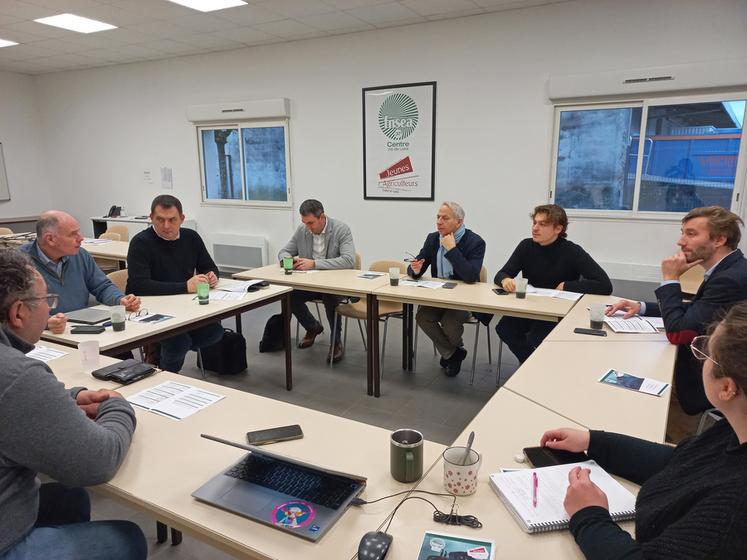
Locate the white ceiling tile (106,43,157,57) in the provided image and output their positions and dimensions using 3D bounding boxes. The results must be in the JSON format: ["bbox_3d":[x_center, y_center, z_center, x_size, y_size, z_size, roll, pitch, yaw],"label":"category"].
[{"bbox_3d":[-3.052,-2.961,6.965,0.600,0.020,0.600,6,13,28],"label":"white ceiling tile"}]

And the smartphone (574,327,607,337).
[{"bbox_3d":[1.049,0.250,2.602,0.150,0.009,0.075,6,13,30],"label":"smartphone"}]

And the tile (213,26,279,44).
[{"bbox_3d":[-1.475,-2.784,6.115,0.600,0.020,0.600,6,13,28],"label":"tile"}]

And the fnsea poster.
[{"bbox_3d":[0.274,-1.535,6.090,0.900,1.260,0.030,5,13,27],"label":"fnsea poster"}]

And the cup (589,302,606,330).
[{"bbox_3d":[1.138,0.184,2.717,0.078,0.124,0.078,6,14,28],"label":"cup"}]

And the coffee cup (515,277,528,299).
[{"bbox_3d":[0.941,0.054,3.425,0.077,0.118,0.077,0,12,0],"label":"coffee cup"}]

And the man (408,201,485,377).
[{"bbox_3d":[0.544,0.083,3.986,0.530,1.280,0.700,8,15,37],"label":"man"}]

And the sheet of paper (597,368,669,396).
[{"bbox_3d":[0.963,0.377,1.990,0.212,0.003,0.150,11,16,44],"label":"sheet of paper"}]

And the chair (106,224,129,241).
[{"bbox_3d":[-3.350,-0.245,6.749,0.470,0.800,0.520,6,14,28],"label":"chair"}]

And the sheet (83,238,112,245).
[{"bbox_3d":[-2.982,-0.417,5.826,0.297,0.004,0.210,11,16,42],"label":"sheet"}]

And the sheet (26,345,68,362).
[{"bbox_3d":[-1.531,0.332,2.363,0.297,0.004,0.210,5,13,24],"label":"sheet"}]

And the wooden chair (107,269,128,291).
[{"bbox_3d":[-1.625,0.350,3.959,0.510,0.800,0.480,6,13,27],"label":"wooden chair"}]

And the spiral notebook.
[{"bbox_3d":[0.482,0.531,1.349,0.312,0.018,0.225,-3,12,-12],"label":"spiral notebook"}]

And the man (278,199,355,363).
[{"bbox_3d":[-0.432,-0.021,4.444,0.680,1.290,0.750,6,14,28],"label":"man"}]

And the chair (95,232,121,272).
[{"bbox_3d":[-3.160,-0.134,6.383,0.470,0.790,0.500,6,13,27],"label":"chair"}]

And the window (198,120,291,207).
[{"bbox_3d":[-1.710,-1.514,7.065,1.490,1.060,0.080,6,13,27],"label":"window"}]

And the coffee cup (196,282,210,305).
[{"bbox_3d":[-1.014,0.086,3.223,0.073,0.114,0.073,0,11,0],"label":"coffee cup"}]

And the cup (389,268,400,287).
[{"bbox_3d":[0.146,-0.023,3.726,0.072,0.116,0.072,0,12,0],"label":"cup"}]

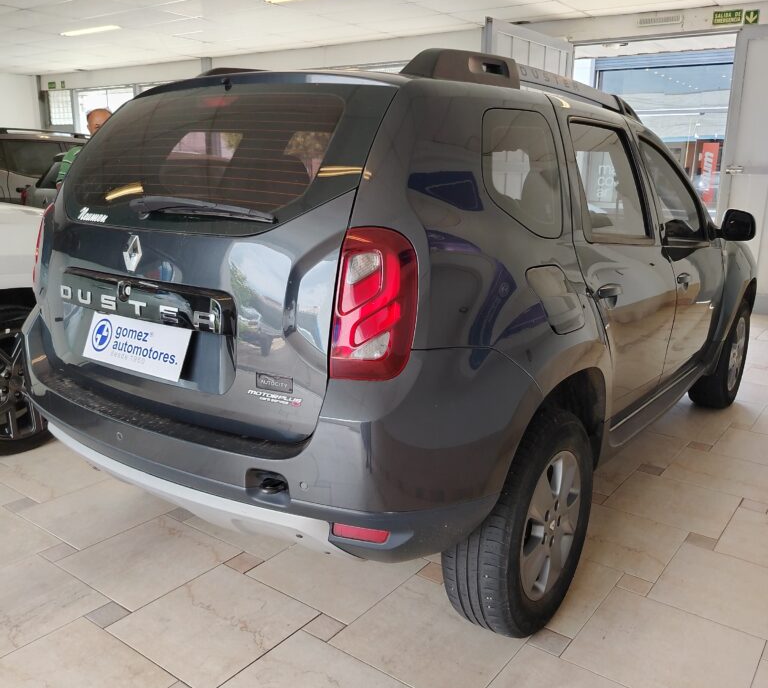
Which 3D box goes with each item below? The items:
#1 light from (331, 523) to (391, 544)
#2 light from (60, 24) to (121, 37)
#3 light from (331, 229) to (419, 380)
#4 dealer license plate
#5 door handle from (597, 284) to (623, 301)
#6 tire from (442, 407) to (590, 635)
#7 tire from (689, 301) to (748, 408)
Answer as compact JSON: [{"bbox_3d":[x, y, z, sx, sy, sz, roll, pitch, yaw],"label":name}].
[{"bbox_3d":[-0.051,0.425,1.597,0.130,0.034,0.025,5,14,15],"label":"light"},{"bbox_3d":[-3.541,-3.772,8.553,1.220,0.065,0.120,11,17,35],"label":"light"},{"bbox_3d":[-0.016,-0.090,1.567,0.170,0.355,0.155,8,15,28],"label":"light"},{"bbox_3d":[-0.651,0.002,1.851,0.410,0.131,0.012,11,-5,35],"label":"dealer license plate"},{"bbox_3d":[0.719,-0.163,2.262,0.045,0.045,0.200,11,16,35],"label":"door handle"},{"bbox_3d":[0.424,0.512,2.148,0.225,0.675,0.680,11,16,35],"label":"tire"},{"bbox_3d":[2.018,0.042,4.261,0.225,0.675,0.680,10,16,34],"label":"tire"}]

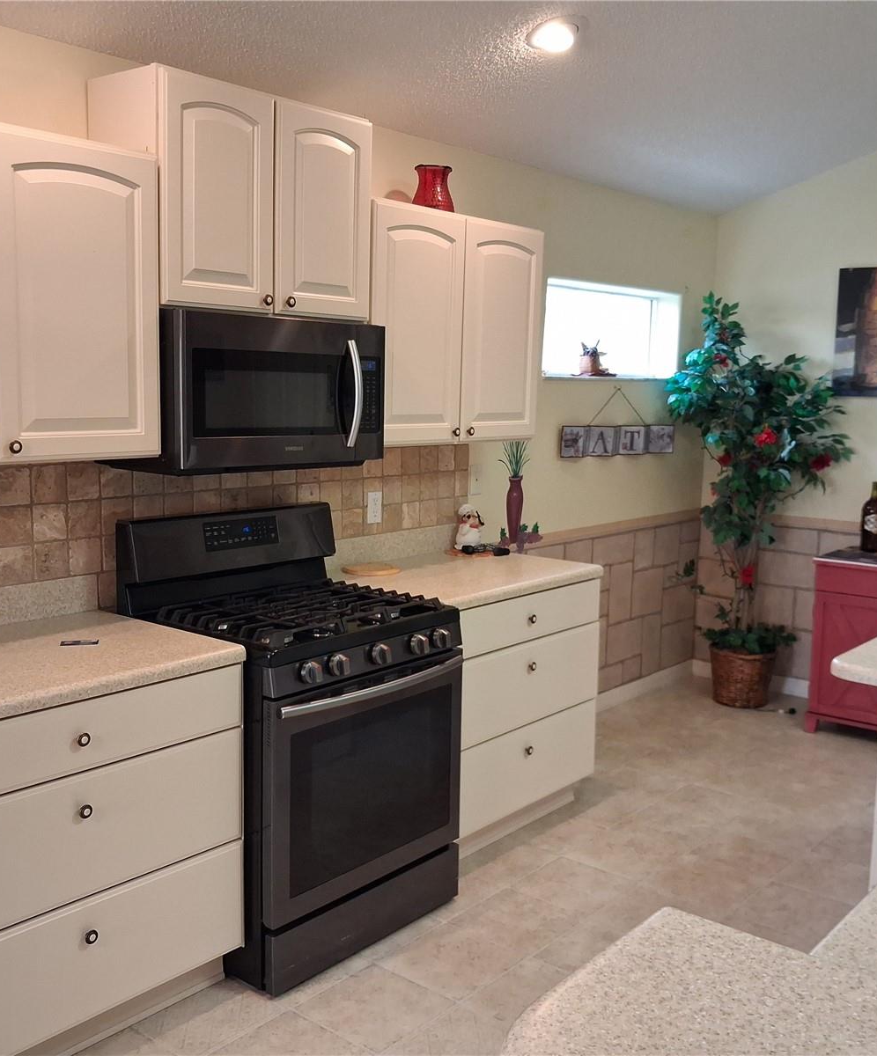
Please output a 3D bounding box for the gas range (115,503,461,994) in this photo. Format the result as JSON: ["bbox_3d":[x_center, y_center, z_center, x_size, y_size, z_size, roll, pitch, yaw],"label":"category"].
[{"bbox_3d":[-0.410,0.565,3.216,0.700,1.175,0.757,8,10,39],"label":"gas range"}]

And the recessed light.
[{"bbox_3d":[0.353,-1.516,3.387,0.175,0.040,0.175,-11,-3,-1],"label":"recessed light"}]

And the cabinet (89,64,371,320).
[{"bbox_3d":[-0.572,-0.912,3.151,0.320,0.590,0.765,8,10,39],"label":"cabinet"}]

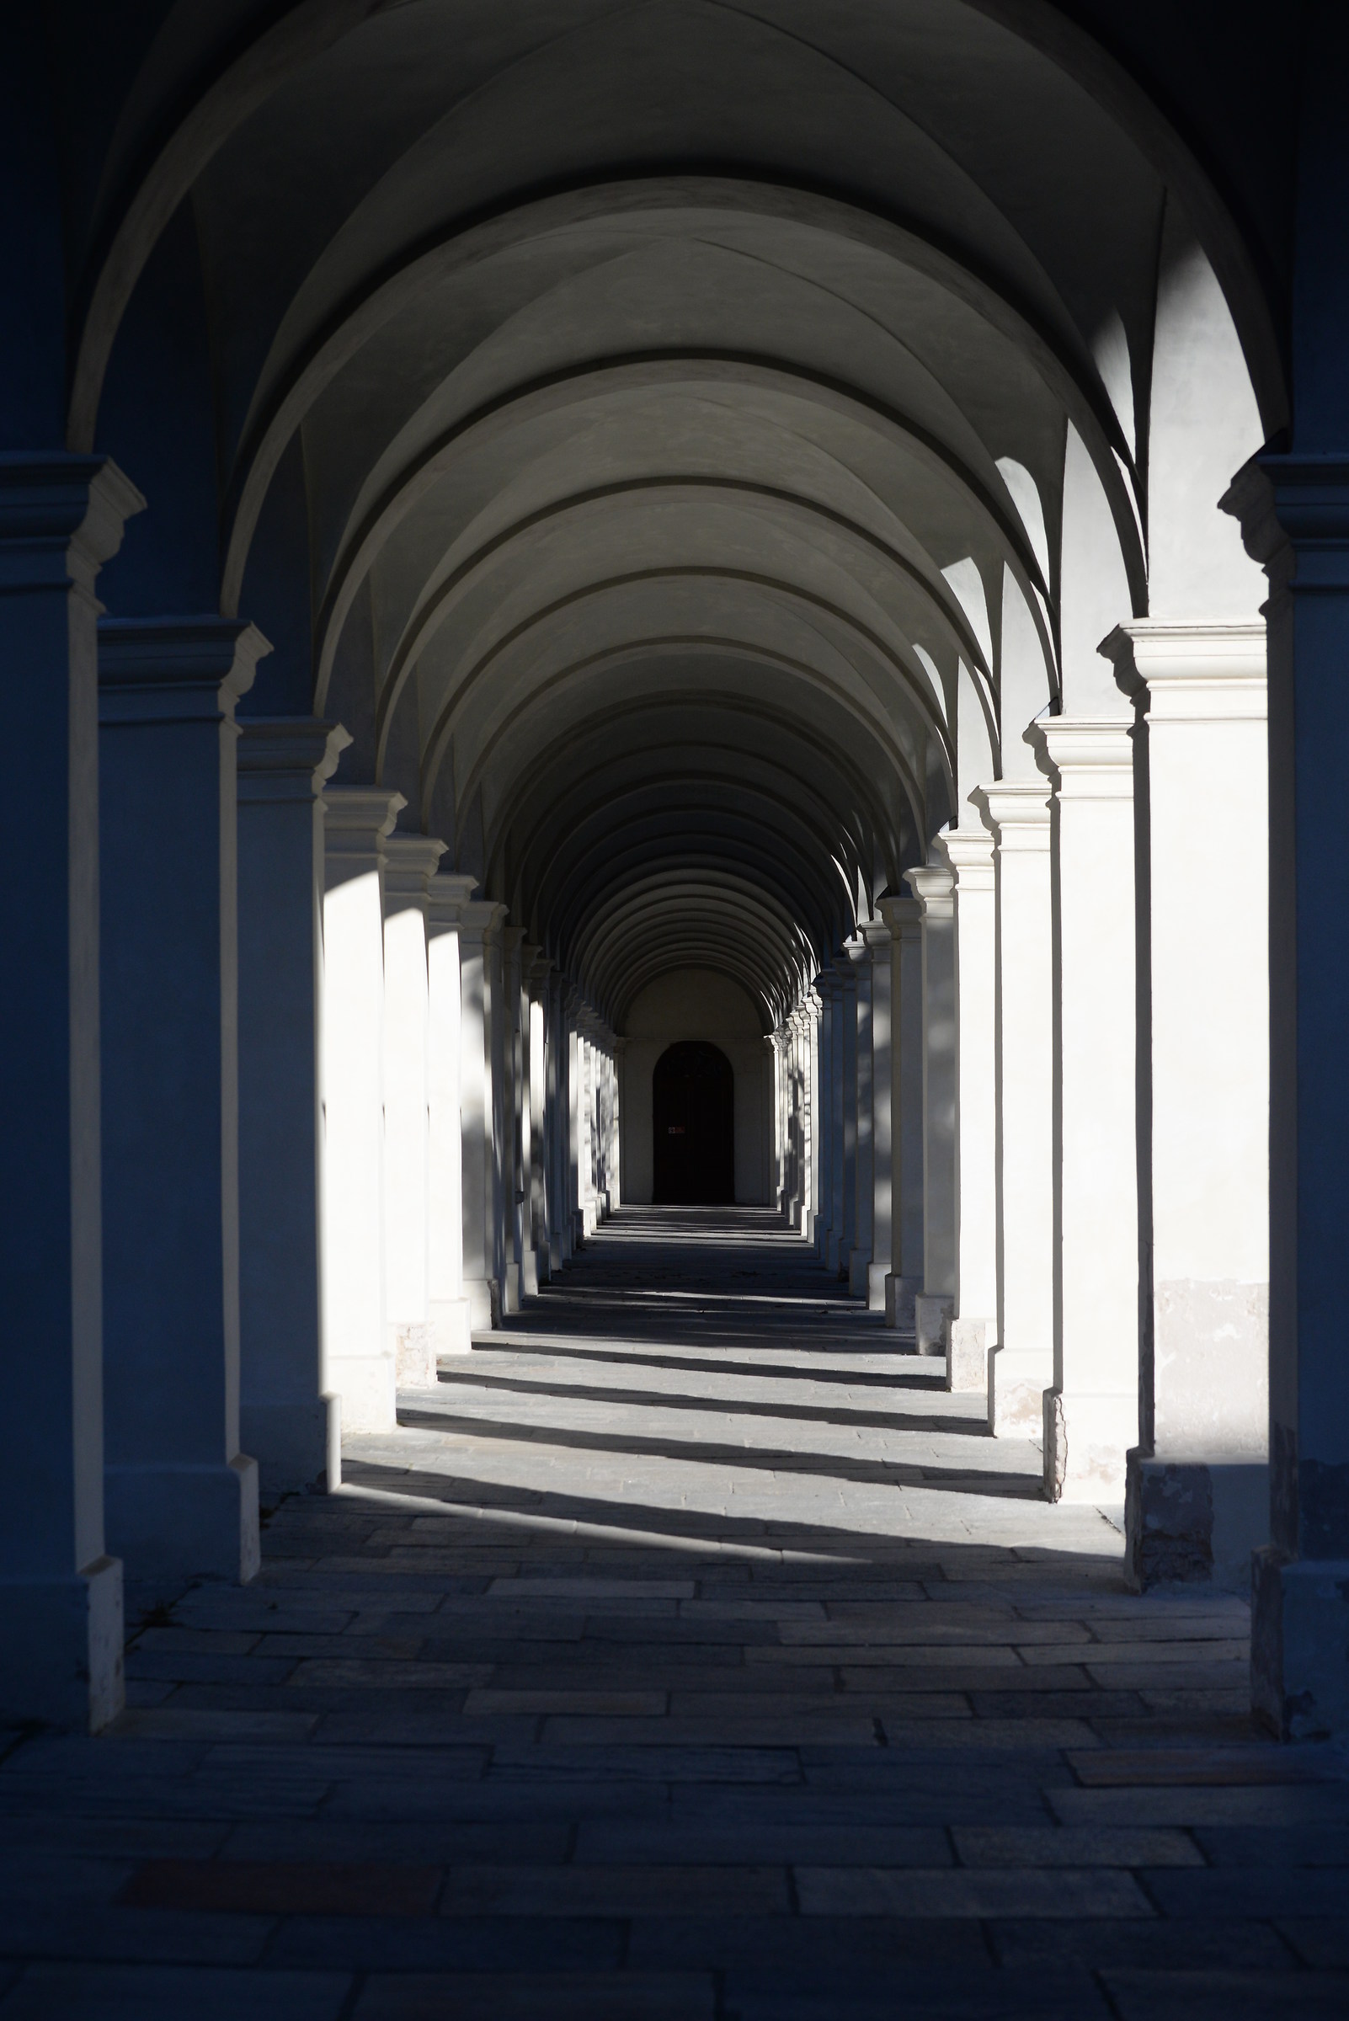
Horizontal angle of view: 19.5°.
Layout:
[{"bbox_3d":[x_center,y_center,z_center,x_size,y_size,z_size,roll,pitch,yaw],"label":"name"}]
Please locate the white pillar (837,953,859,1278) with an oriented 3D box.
[{"bbox_3d":[2.011,1.093,39.341,0.700,3.250,0.700,0,-2,0],"label":"white pillar"}]

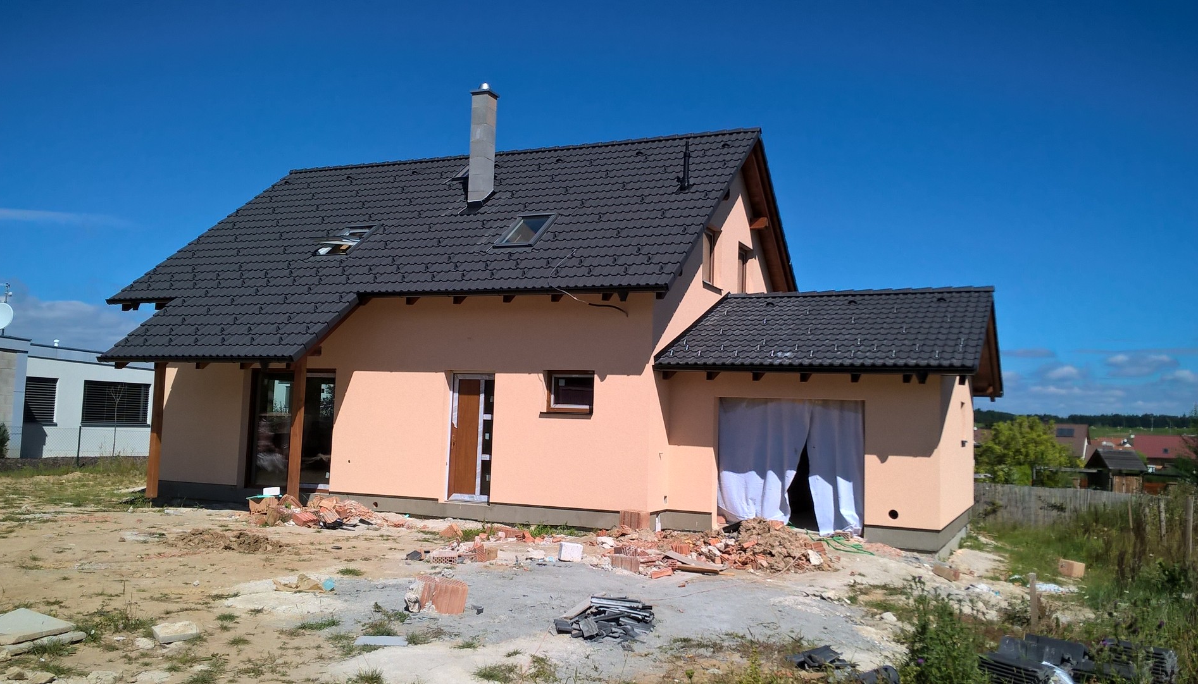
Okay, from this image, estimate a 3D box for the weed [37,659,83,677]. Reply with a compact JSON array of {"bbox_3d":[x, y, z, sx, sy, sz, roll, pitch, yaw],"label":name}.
[{"bbox_3d":[-3.320,2.013,6.152,0.280,0.080,0.190,5,-6,-27],"label":"weed"}]

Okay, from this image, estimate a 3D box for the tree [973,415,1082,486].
[{"bbox_3d":[19.220,5.514,45.000,4.500,4.400,4.400,0,-5,23],"label":"tree"}]

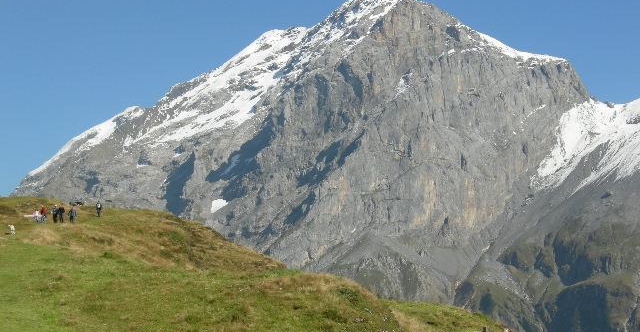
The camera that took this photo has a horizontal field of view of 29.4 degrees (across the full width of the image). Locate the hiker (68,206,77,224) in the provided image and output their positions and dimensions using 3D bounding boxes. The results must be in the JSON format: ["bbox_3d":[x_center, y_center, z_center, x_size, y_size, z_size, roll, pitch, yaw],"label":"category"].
[{"bbox_3d":[-23.935,4.797,118.000,0.700,1.700,0.420,1,-6,-3],"label":"hiker"}]

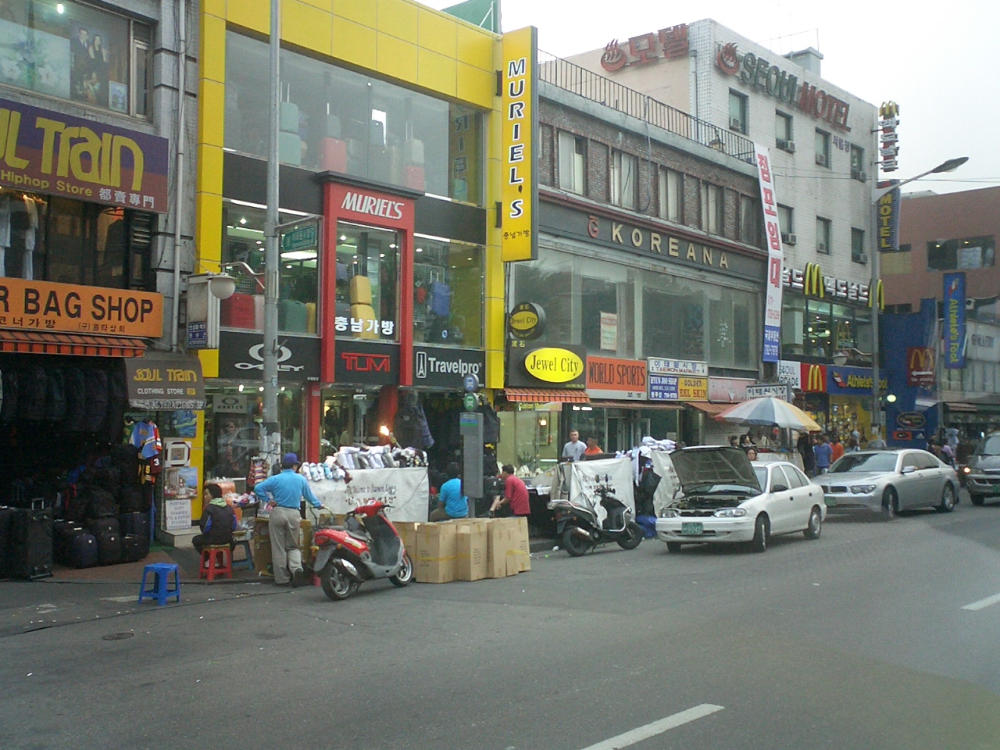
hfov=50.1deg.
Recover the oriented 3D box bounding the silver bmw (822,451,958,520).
[{"bbox_3d":[8.867,2.417,24.584,1.920,1.490,5.050,-2,-3,43],"label":"silver bmw"}]

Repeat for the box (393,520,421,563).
[{"bbox_3d":[-1.160,2.359,14.500,0.400,0.770,0.370,-1,-3,37],"label":"box"}]

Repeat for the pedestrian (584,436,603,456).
[{"bbox_3d":[1.994,2.148,22.795,0.480,1.580,0.320,0,-2,-5],"label":"pedestrian"}]

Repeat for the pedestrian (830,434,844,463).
[{"bbox_3d":[9.310,2.450,29.500,0.500,1.680,0.350,-1,-3,34],"label":"pedestrian"}]

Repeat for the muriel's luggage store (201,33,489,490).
[{"bbox_3d":[-4.309,-2.100,22.238,5.000,10.000,7.550,-2,-3,42],"label":"muriel's luggage store"}]

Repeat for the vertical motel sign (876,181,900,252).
[{"bbox_3d":[14.740,-6.066,40.511,0.850,2.750,0.250,-2,-3,42],"label":"vertical motel sign"}]

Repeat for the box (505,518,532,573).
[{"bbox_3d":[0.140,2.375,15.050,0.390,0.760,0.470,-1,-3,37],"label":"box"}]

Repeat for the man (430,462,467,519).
[{"bbox_3d":[-0.795,2.004,16.427,0.640,1.300,0.500,-2,-3,38],"label":"man"}]

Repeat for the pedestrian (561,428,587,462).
[{"bbox_3d":[1.430,1.970,20.795,0.520,1.760,0.320,1,-2,-8],"label":"pedestrian"}]

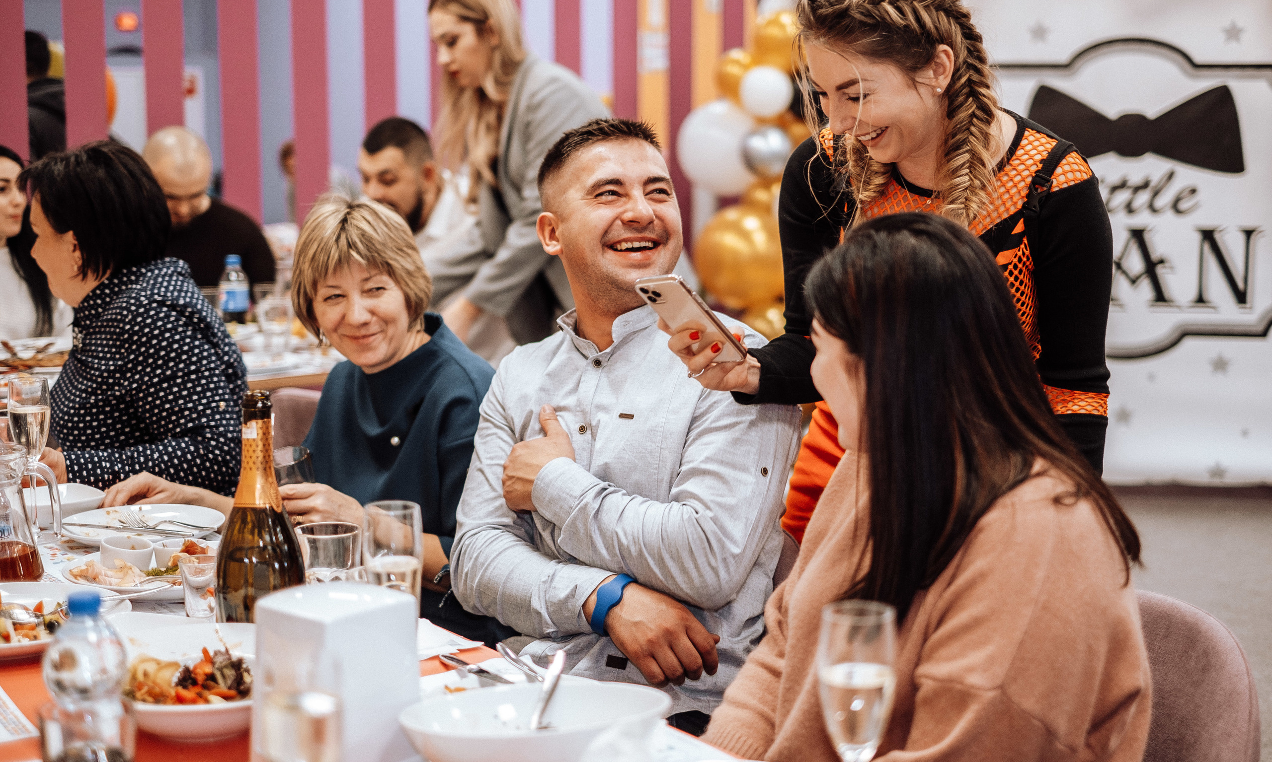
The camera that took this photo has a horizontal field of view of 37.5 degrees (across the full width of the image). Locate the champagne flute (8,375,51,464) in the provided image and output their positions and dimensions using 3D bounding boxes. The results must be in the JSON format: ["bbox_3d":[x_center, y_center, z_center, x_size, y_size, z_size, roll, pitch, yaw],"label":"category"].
[{"bbox_3d":[-0.852,0.109,2.659,0.059,0.227,0.059,0,8,0],"label":"champagne flute"}]

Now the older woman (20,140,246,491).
[{"bbox_3d":[-0.900,0.265,3.084,0.720,1.313,0.520,-3,8,-21],"label":"older woman"}]

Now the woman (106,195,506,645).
[{"bbox_3d":[-0.470,0.367,2.603,0.620,1.241,0.720,6,10,35],"label":"woman"}]

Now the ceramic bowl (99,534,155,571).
[{"bbox_3d":[-0.654,0.228,2.413,0.067,0.038,0.067,0,8,0],"label":"ceramic bowl"}]

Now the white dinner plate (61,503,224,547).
[{"bbox_3d":[-0.683,0.207,2.597,0.230,0.027,0.230,0,8,0],"label":"white dinner plate"}]

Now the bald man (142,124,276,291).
[{"bbox_3d":[-1.130,0.039,4.668,0.520,1.335,0.720,1,8,9],"label":"bald man"}]

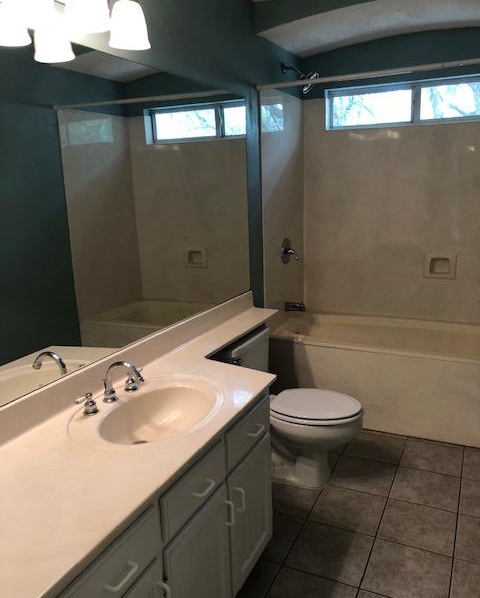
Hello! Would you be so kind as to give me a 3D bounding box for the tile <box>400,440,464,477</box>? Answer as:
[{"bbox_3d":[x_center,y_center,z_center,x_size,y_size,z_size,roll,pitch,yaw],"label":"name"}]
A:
[{"bbox_3d":[1.048,0.862,2.817,0.303,0.010,0.310,4,14,25],"label":"tile"}]

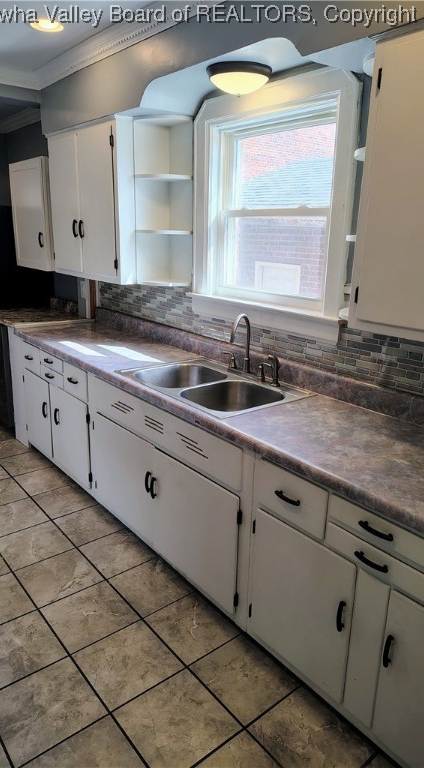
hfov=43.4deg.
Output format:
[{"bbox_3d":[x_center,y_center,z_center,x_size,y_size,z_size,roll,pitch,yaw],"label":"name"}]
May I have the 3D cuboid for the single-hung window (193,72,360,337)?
[{"bbox_3d":[0.246,-0.797,2.489,0.120,1.055,1.020,-12,21,-37],"label":"single-hung window"}]

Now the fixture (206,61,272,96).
[{"bbox_3d":[0.118,-1.307,2.313,0.284,0.098,0.284,1,17,0],"label":"fixture"}]

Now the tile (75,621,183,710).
[{"bbox_3d":[-0.308,1.022,1.958,0.304,0.010,0.304,-12,21,-37],"label":"tile"}]

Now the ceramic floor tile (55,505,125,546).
[{"bbox_3d":[-0.684,0.801,3.034,0.330,0.010,0.326,-12,21,-37],"label":"ceramic floor tile"}]

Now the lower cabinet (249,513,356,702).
[{"bbox_3d":[0.469,0.684,1.935,0.498,0.509,0.449,-12,21,-37],"label":"lower cabinet"}]

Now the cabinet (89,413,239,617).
[{"bbox_3d":[-0.088,0.517,2.765,0.530,0.566,1.264,-12,21,-37],"label":"cabinet"}]

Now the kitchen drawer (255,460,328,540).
[{"bbox_3d":[0.420,0.332,1.863,0.448,0.183,0.314,-12,21,-37],"label":"kitchen drawer"}]

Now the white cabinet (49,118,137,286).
[{"bbox_3d":[-0.680,-1.131,3.390,0.327,0.876,0.939,-12,21,-37],"label":"white cabinet"}]

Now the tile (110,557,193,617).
[{"bbox_3d":[-0.272,0.959,2.541,0.330,0.010,0.326,-12,21,-37],"label":"tile"}]

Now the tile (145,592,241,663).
[{"bbox_3d":[-0.065,1.027,2.268,0.322,0.010,0.319,-12,21,-37],"label":"tile"}]

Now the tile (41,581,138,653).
[{"bbox_3d":[-0.527,1.003,2.313,0.322,0.010,0.319,-12,21,-37],"label":"tile"}]

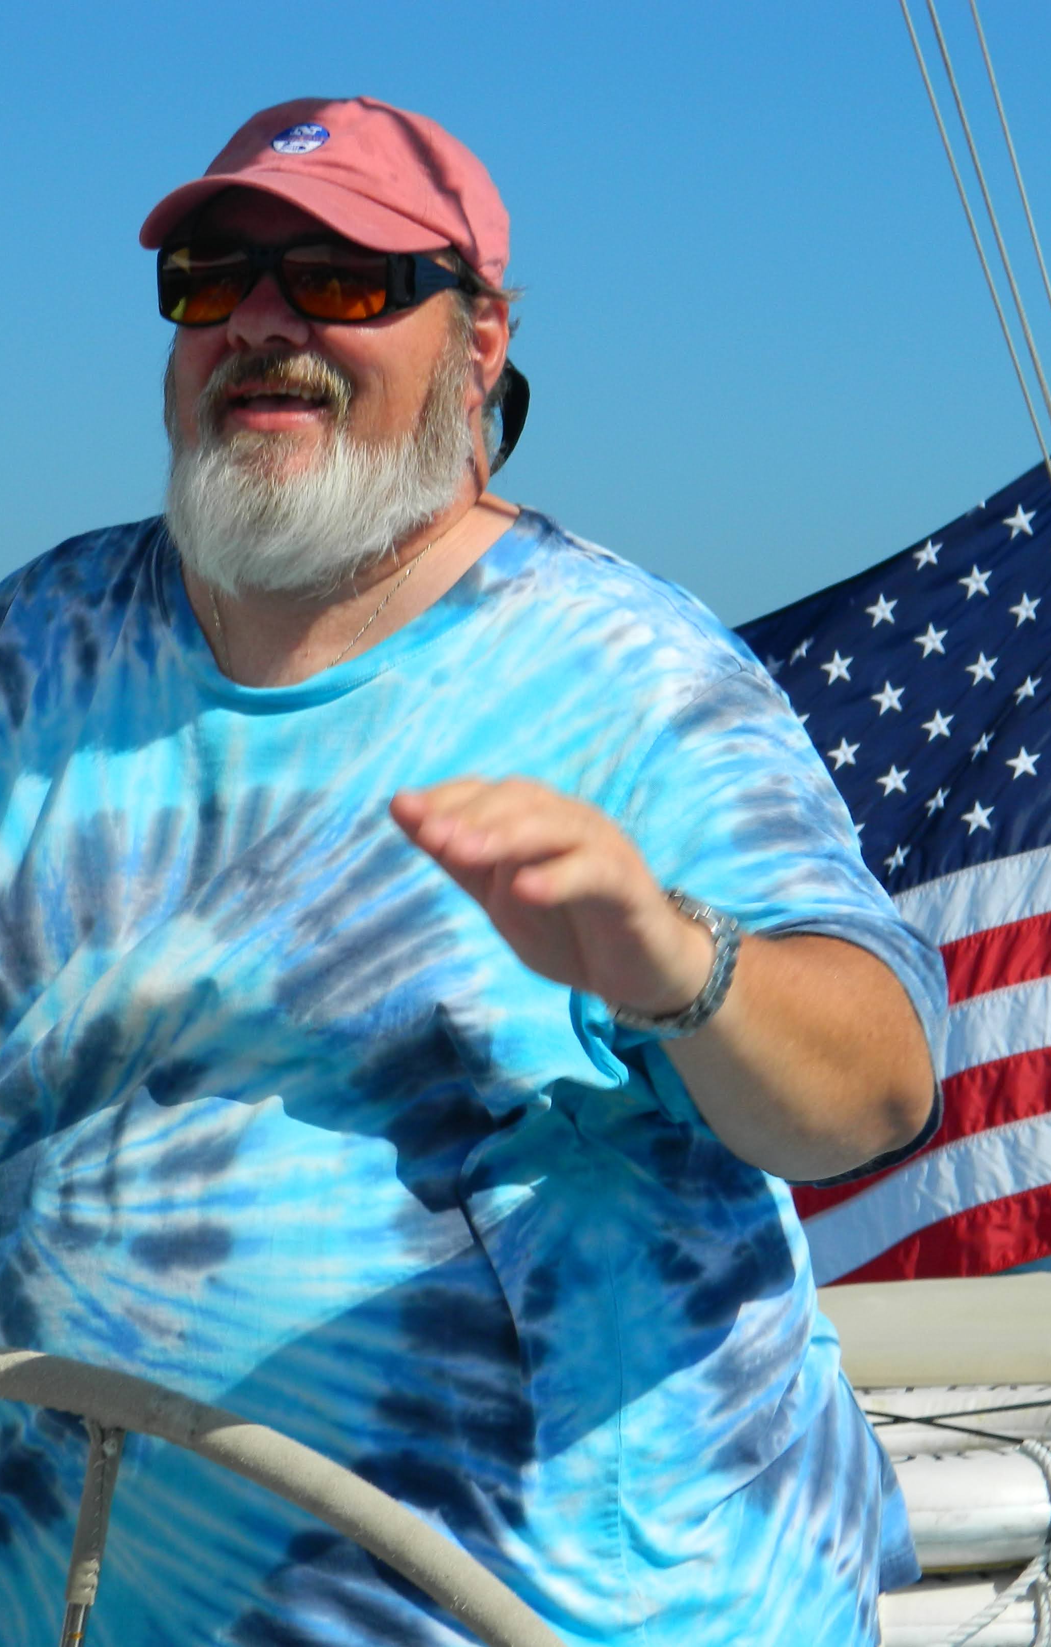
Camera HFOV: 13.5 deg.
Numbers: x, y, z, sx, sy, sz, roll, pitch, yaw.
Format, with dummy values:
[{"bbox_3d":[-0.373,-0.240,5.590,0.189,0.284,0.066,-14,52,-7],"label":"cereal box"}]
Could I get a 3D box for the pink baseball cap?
[{"bbox_3d":[-0.123,-0.383,2.690,0.182,0.127,0.270,1,-3,27],"label":"pink baseball cap"}]

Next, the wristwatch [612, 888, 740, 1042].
[{"bbox_3d":[0.078,0.073,2.420,0.078,0.070,0.040,19,-8,38],"label":"wristwatch"}]

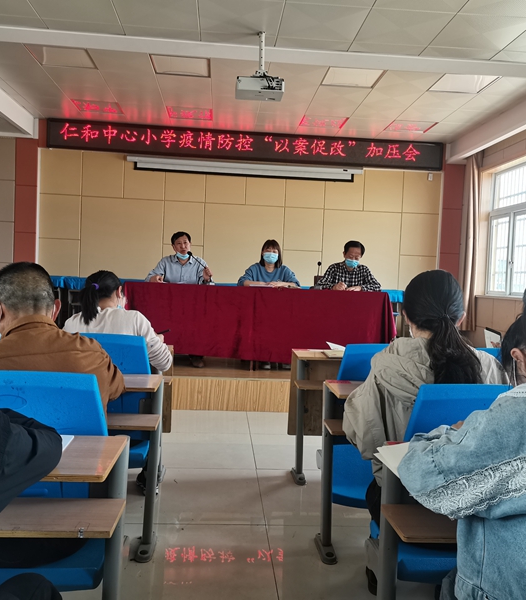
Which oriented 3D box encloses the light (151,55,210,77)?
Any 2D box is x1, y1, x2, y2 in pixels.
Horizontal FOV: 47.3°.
[{"bbox_3d":[-0.844,-2.446,6.239,0.600,0.070,0.600,2,2,-4],"label":"light"}]

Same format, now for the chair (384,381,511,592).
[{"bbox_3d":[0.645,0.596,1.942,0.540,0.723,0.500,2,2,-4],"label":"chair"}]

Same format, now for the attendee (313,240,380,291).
[{"bbox_3d":[0.874,0.032,6.099,0.710,1.287,0.800,2,2,-4],"label":"attendee"}]

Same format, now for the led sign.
[{"bbox_3d":[-0.182,-2.285,8.938,5.858,0.425,0.120,2,2,-4],"label":"led sign"}]

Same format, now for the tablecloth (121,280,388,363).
[{"bbox_3d":[-0.050,0.217,5.798,2.480,0.680,0.590,2,2,-4],"label":"tablecloth"}]

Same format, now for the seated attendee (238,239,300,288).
[{"bbox_3d":[0.071,0.007,6.043,0.660,1.277,0.800,2,2,-4],"label":"seated attendee"}]

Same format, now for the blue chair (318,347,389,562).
[{"bbox_3d":[0.570,0.628,2.786,0.590,0.853,0.470,2,2,-4],"label":"blue chair"}]

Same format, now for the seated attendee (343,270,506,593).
[{"bbox_3d":[0.536,0.501,2.013,0.550,1.180,0.780,2,2,-4],"label":"seated attendee"}]

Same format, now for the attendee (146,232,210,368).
[{"bbox_3d":[-0.836,-0.036,5.930,0.620,1.250,0.720,2,2,-4],"label":"attendee"}]

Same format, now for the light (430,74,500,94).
[{"bbox_3d":[2.146,-2.324,6.449,0.600,0.070,0.600,2,2,-4],"label":"light"}]

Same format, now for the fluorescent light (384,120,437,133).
[{"bbox_3d":[2.023,-2.395,8.244,0.600,0.070,0.600,2,2,-4],"label":"fluorescent light"}]

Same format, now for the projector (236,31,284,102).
[{"bbox_3d":[-0.016,-2.081,5.284,0.400,0.560,0.310,2,2,-4],"label":"projector"}]

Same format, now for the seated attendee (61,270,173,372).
[{"bbox_3d":[-0.765,0.421,2.933,0.560,1.140,0.750,2,2,-4],"label":"seated attendee"}]

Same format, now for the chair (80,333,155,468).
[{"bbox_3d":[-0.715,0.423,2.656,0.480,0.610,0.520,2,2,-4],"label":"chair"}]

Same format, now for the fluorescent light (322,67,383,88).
[{"bbox_3d":[0.960,-2.363,6.379,0.589,0.070,0.604,2,2,-4],"label":"fluorescent light"}]

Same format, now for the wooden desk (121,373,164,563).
[{"bbox_3d":[-1.050,0.662,2.512,1.205,0.675,0.400,2,2,-4],"label":"wooden desk"}]

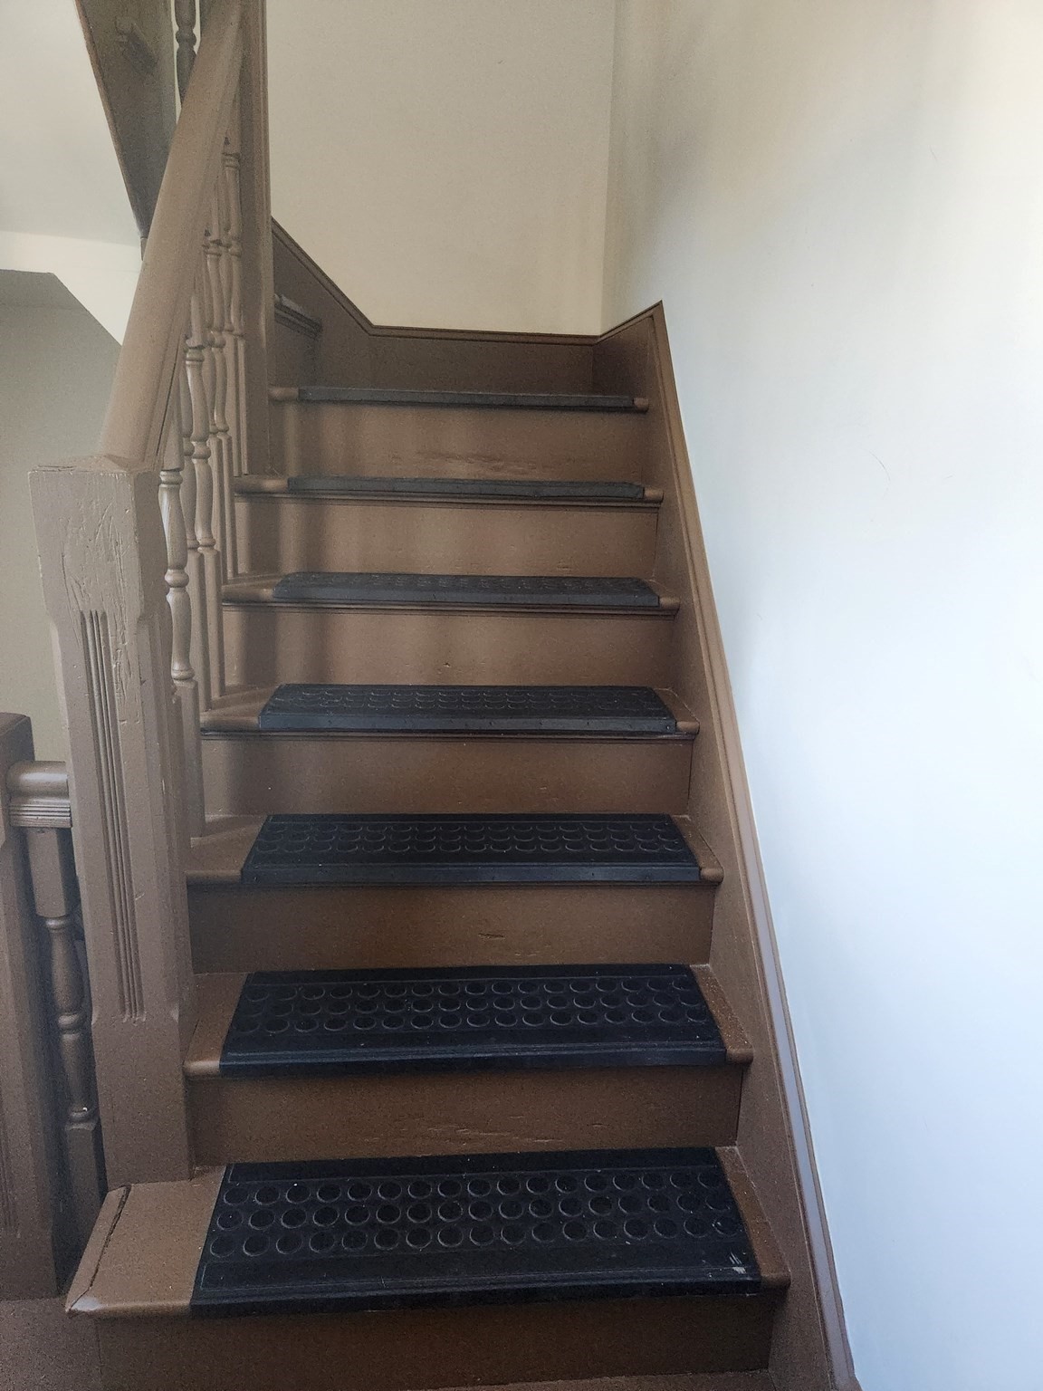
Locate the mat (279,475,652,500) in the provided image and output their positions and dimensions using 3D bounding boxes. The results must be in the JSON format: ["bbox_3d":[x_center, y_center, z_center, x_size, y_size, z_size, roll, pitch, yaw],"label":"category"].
[{"bbox_3d":[-0.121,-0.471,2.080,0.755,0.027,0.238,0,15,-4],"label":"mat"}]

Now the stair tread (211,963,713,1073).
[{"bbox_3d":[-0.072,0.514,1.486,0.755,0.027,0.238,0,15,-4],"label":"stair tread"}]

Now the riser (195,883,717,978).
[{"bbox_3d":[-0.123,0.385,1.581,0.911,0.174,0.020,0,15,-4],"label":"riser"}]

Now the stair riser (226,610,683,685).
[{"bbox_3d":[-0.161,-0.105,1.872,0.948,0.174,0.020,0,15,-4],"label":"stair riser"}]

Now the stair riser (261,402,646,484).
[{"bbox_3d":[-0.141,-0.596,2.171,0.882,0.170,0.020,0,15,-4],"label":"stair riser"}]

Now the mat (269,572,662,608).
[{"bbox_3d":[-0.109,-0.223,1.929,0.755,0.027,0.238,0,15,-4],"label":"mat"}]

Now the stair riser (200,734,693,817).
[{"bbox_3d":[-0.152,0.139,1.727,0.950,0.172,0.020,0,15,-4],"label":"stair riser"}]

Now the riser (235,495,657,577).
[{"bbox_3d":[-0.176,-0.353,2.023,0.959,0.175,0.020,0,15,-4],"label":"riser"}]

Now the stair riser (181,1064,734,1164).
[{"bbox_3d":[-0.091,0.632,1.432,0.867,0.173,0.020,0,15,-4],"label":"stair riser"}]

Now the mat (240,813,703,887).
[{"bbox_3d":[-0.085,0.267,1.636,0.755,0.027,0.238,0,15,-4],"label":"mat"}]

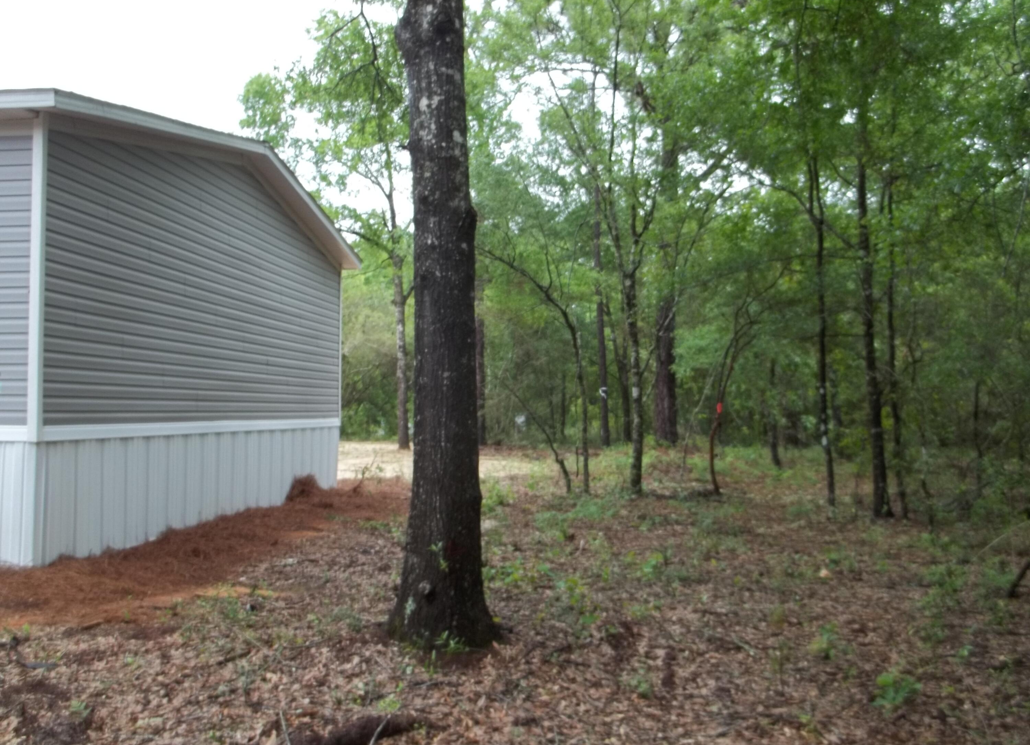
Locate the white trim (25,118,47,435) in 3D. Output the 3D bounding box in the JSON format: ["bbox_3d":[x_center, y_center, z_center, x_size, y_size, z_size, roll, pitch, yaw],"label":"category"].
[{"bbox_3d":[-3.642,-0.721,7.497,0.082,2.497,0.078,0,-2,6],"label":"white trim"}]

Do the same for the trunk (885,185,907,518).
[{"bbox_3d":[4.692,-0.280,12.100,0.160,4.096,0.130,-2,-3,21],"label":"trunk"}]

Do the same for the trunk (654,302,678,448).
[{"bbox_3d":[4.404,-0.053,28.585,0.640,4.291,0.600,0,-2,9],"label":"trunk"}]

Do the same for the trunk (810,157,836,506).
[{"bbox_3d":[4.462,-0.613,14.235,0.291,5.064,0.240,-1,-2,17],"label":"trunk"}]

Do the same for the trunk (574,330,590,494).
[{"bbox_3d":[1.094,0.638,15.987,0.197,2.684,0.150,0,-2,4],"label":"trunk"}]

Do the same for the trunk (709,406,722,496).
[{"bbox_3d":[3.196,1.250,15.663,0.180,1.434,0.130,0,-2,11],"label":"trunk"}]

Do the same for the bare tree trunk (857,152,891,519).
[{"bbox_3d":[4.372,-0.480,12.019,0.220,4.490,0.190,-3,-3,20],"label":"bare tree trunk"}]

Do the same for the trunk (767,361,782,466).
[{"bbox_3d":[5.434,0.864,20.560,0.180,2.326,0.150,-3,-3,15],"label":"trunk"}]

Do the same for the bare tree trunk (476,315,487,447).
[{"bbox_3d":[-0.978,0.225,28.073,0.360,3.752,0.360,-1,-2,-2],"label":"bare tree trunk"}]

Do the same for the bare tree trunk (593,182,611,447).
[{"bbox_3d":[2.486,-1.625,28.160,0.260,7.552,0.240,-2,-2,5],"label":"bare tree trunk"}]

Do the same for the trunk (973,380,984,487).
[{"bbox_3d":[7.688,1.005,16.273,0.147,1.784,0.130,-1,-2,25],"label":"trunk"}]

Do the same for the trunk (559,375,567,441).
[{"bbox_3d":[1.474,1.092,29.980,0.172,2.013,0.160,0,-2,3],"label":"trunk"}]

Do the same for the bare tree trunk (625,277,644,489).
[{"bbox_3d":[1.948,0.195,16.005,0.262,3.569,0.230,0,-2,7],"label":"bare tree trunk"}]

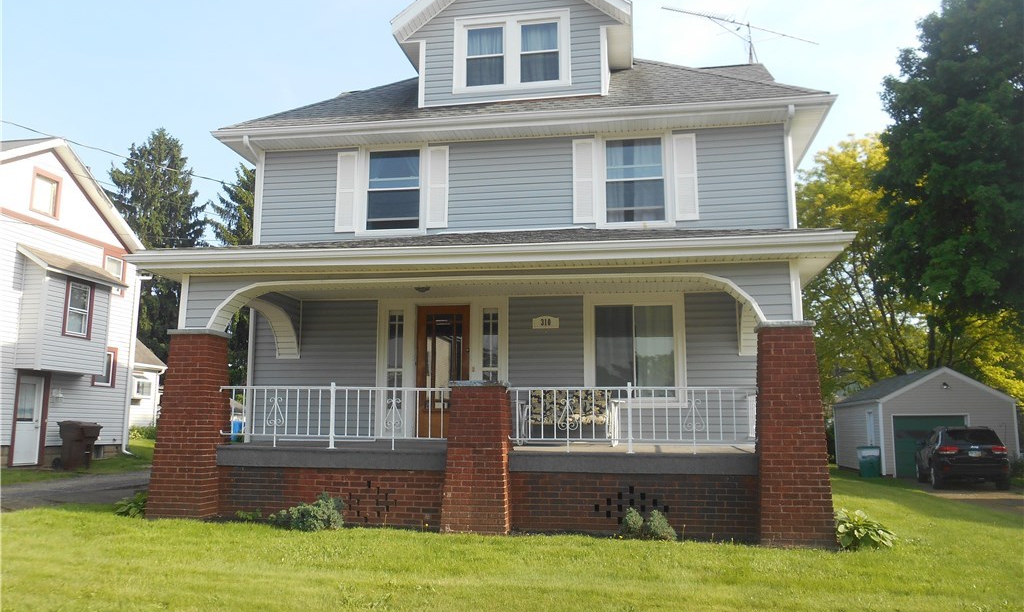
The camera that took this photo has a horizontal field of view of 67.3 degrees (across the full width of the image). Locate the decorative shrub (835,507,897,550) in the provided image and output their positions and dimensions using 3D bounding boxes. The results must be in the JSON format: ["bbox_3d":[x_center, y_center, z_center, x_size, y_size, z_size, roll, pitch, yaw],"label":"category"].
[{"bbox_3d":[3.798,2.389,8.264,0.634,0.372,0.620,-1,-8,10],"label":"decorative shrub"}]

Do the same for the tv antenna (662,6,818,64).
[{"bbox_3d":[4.906,-5.509,16.221,4.000,0.930,1.600,4,-10,-21],"label":"tv antenna"}]

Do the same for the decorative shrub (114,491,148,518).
[{"bbox_3d":[-4.842,2.518,9.912,0.620,0.380,0.600,-1,-9,9],"label":"decorative shrub"}]

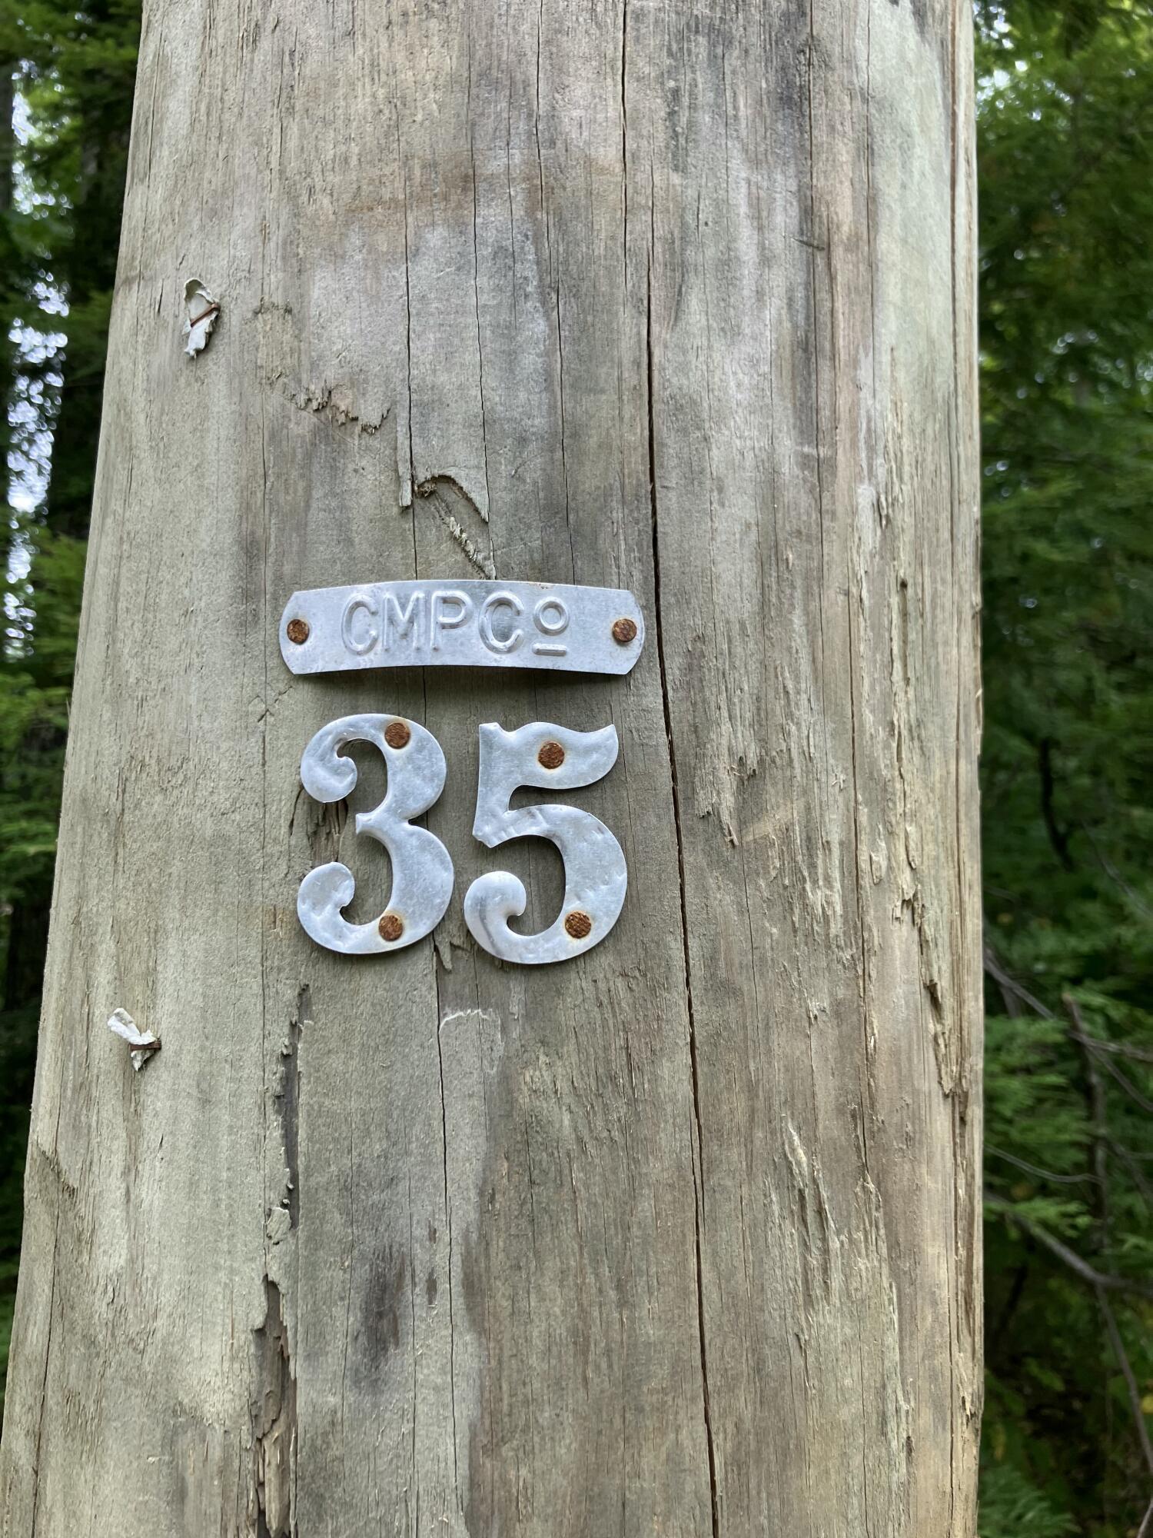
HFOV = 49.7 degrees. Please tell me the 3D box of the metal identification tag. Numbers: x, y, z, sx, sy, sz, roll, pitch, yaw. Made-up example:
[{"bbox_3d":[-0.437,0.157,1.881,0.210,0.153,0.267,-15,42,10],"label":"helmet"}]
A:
[{"bbox_3d":[-0.026,-0.030,0.265,0.080,0.018,0.011,0,-8,4],"label":"metal identification tag"}]

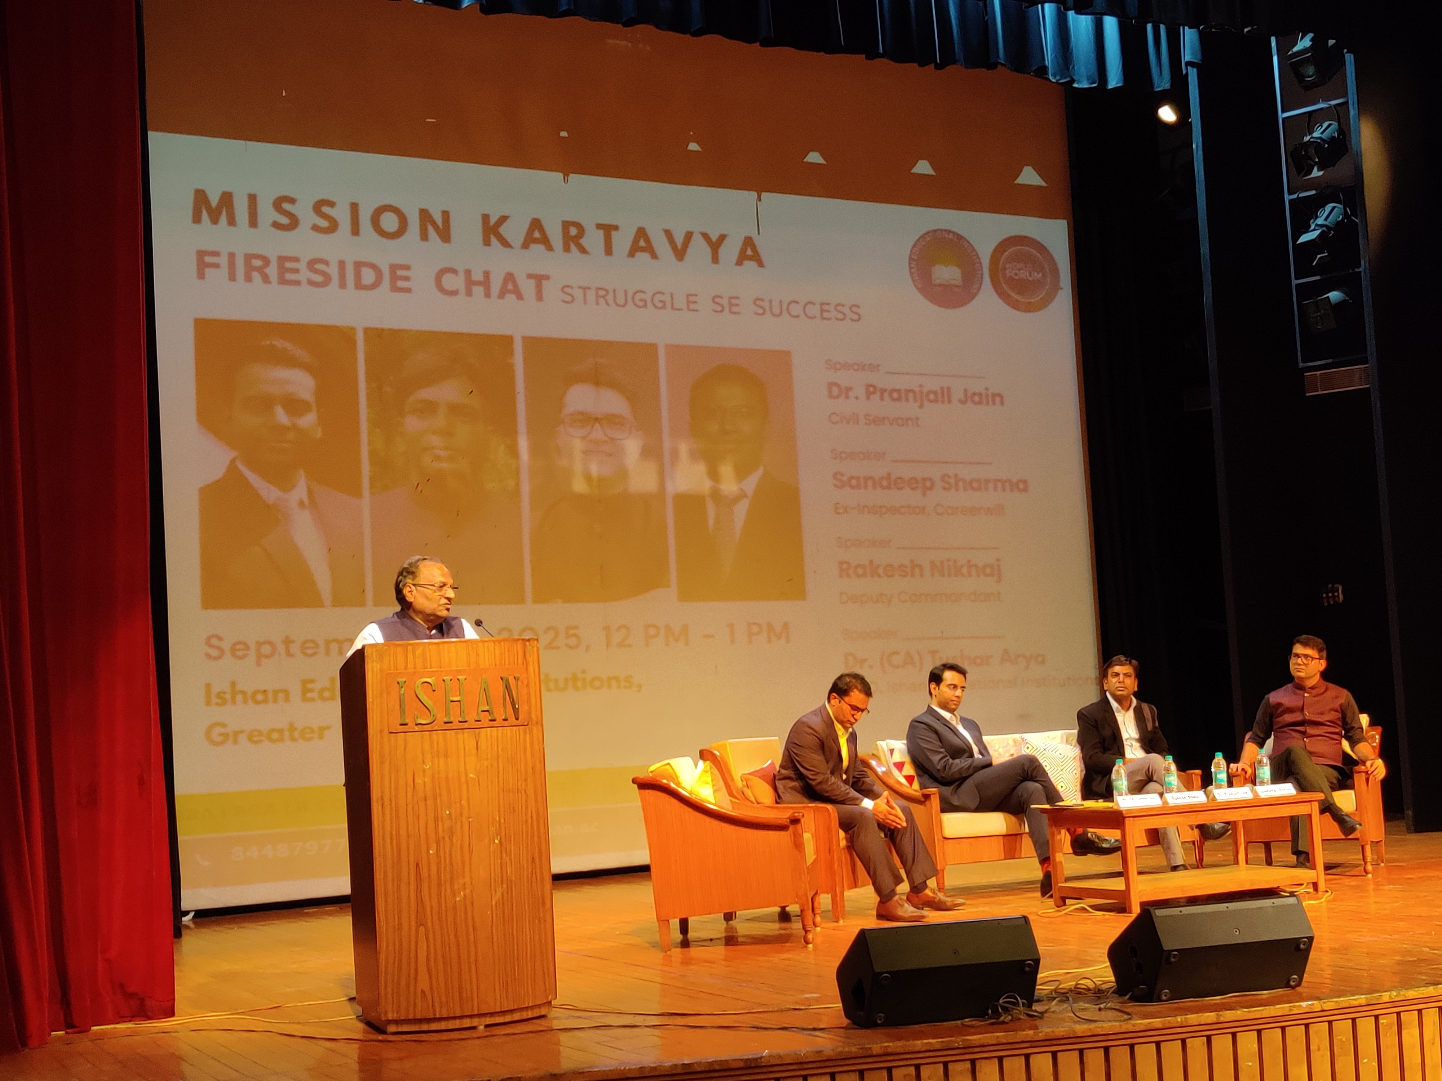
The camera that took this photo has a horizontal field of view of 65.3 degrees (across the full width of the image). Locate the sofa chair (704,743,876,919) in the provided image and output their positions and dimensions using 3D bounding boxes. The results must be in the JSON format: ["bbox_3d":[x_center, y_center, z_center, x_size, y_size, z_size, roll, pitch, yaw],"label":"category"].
[{"bbox_3d":[0.414,1.466,5.720,0.750,0.770,0.690,-8,-10,26],"label":"sofa chair"}]

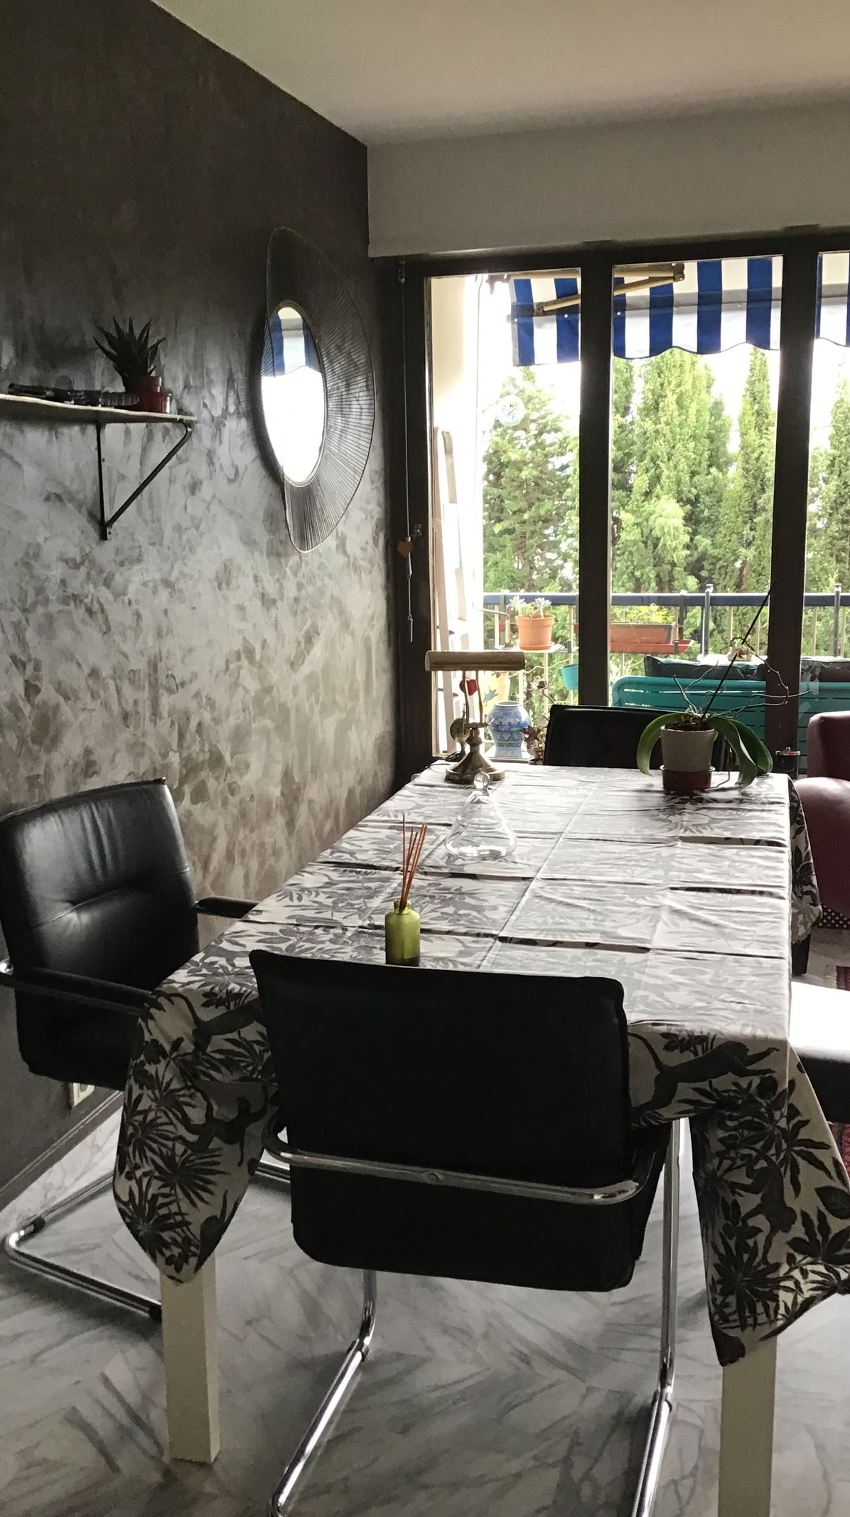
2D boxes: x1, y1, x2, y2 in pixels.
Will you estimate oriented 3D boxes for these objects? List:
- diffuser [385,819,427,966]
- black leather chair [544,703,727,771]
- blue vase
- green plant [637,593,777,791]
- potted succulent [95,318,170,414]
[{"bbox_3d":[-0.029,0.193,2.001,0.060,0.216,0.056,-1,11,0],"label":"diffuser"},{"bbox_3d":[0.461,0.336,3.417,0.545,0.865,0.575,5,13,26],"label":"black leather chair"},{"bbox_3d":[0.327,-0.111,5.276,0.171,0.250,0.171,-1,11,0],"label":"blue vase"},{"bbox_3d":[0.628,-0.156,3.071,0.320,0.461,0.270,2,12,15],"label":"green plant"},{"bbox_3d":[-0.582,-0.784,2.695,0.145,0.190,0.145,3,12,17],"label":"potted succulent"}]

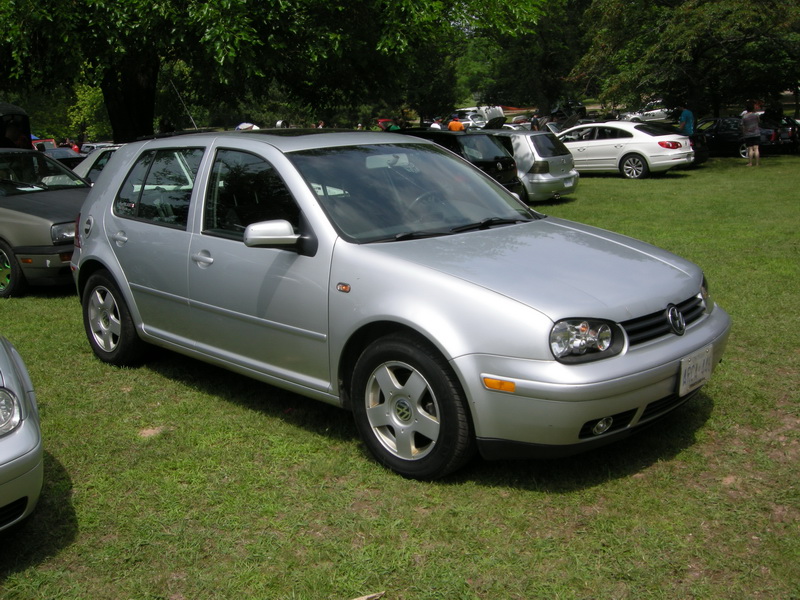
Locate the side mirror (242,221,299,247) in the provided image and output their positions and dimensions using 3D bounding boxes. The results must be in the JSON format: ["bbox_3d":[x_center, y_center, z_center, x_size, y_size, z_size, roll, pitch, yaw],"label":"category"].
[{"bbox_3d":[-0.592,-0.299,3.787,0.130,0.130,0.240,10,16,42],"label":"side mirror"}]

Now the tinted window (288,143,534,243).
[{"bbox_3d":[0.078,-0.601,4.307,1.400,0.120,0.879,-12,46,-45],"label":"tinted window"}]

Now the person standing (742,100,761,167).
[{"bbox_3d":[9.733,-4.582,23.069,0.500,1.740,0.360,2,11,12],"label":"person standing"}]

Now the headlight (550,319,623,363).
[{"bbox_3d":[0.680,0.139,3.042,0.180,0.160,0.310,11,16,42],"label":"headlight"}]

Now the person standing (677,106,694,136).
[{"bbox_3d":[7.751,-4.424,22.671,0.360,1.760,0.500,1,11,9],"label":"person standing"}]

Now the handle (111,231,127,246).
[{"bbox_3d":[-1.630,-0.351,4.787,0.190,0.075,0.055,10,16,42],"label":"handle"}]

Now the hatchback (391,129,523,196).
[{"bbox_3d":[0.170,-2.293,14.951,4.170,1.450,1.740,10,16,42],"label":"hatchback"}]

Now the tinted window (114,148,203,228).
[{"bbox_3d":[-1.358,-0.647,4.680,0.830,0.450,0.060,10,-8,42],"label":"tinted window"}]

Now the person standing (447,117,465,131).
[{"bbox_3d":[1.824,-5.131,27.178,0.550,1.750,0.360,-2,12,-5],"label":"person standing"}]

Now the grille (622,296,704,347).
[{"bbox_3d":[1.099,0.073,3.404,0.120,0.125,0.740,11,16,42],"label":"grille"}]

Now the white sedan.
[{"bbox_3d":[5.272,-3.945,21.734,4.800,1.420,1.855,9,15,38],"label":"white sedan"}]

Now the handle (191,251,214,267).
[{"bbox_3d":[-1.016,-0.208,4.224,0.200,0.075,0.055,10,16,42],"label":"handle"}]

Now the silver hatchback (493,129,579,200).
[{"bbox_3d":[1.640,-2.830,17.450,4.150,1.440,1.735,9,14,38],"label":"silver hatchback"}]

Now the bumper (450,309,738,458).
[{"bbox_3d":[0.984,0.320,3.568,0.590,0.440,1.710,11,16,42],"label":"bumper"}]

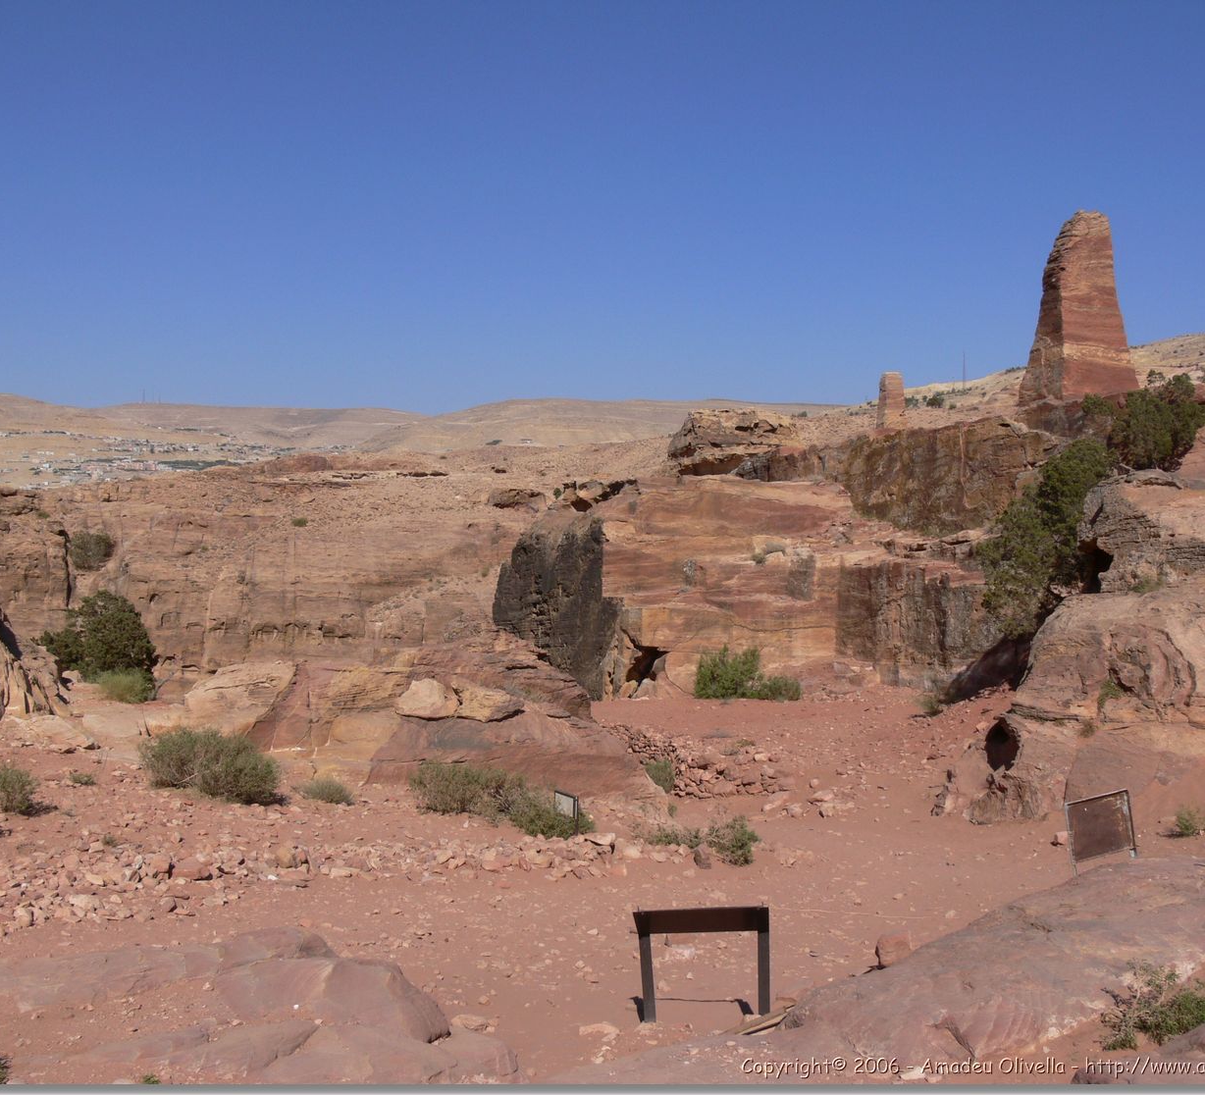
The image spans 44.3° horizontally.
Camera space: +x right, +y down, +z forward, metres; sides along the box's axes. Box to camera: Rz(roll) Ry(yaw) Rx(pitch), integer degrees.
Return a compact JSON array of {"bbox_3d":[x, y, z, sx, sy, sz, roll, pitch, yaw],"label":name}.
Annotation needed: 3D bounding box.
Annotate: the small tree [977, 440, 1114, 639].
[{"bbox_3d":[9.873,-0.197,33.000,3.000,4.300,2.800,0,1,17],"label":"small tree"}]

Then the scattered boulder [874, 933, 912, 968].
[{"bbox_3d":[2.734,3.791,13.900,0.360,0.360,0.320,0,1,11],"label":"scattered boulder"}]

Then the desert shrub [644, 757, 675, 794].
[{"bbox_3d":[0.842,3.404,22.000,0.500,0.560,0.480,0,1,2],"label":"desert shrub"}]

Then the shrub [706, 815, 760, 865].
[{"bbox_3d":[1.425,3.205,16.200,0.570,0.500,0.510,0,2,5],"label":"shrub"}]

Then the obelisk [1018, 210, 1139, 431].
[{"bbox_3d":[14.815,-7.061,46.000,2.800,6.700,2.700,0,3,-11],"label":"obelisk"}]

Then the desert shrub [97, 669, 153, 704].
[{"bbox_3d":[-11.283,3.269,35.000,1.350,0.820,1.200,0,2,-18],"label":"desert shrub"}]

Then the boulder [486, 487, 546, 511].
[{"bbox_3d":[-3.828,-2.163,66.000,2.600,0.980,1.900,0,1,-3],"label":"boulder"}]

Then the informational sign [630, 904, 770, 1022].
[{"bbox_3d":[0.764,3.203,11.400,1.040,0.860,0.270,0,2,-7],"label":"informational sign"}]

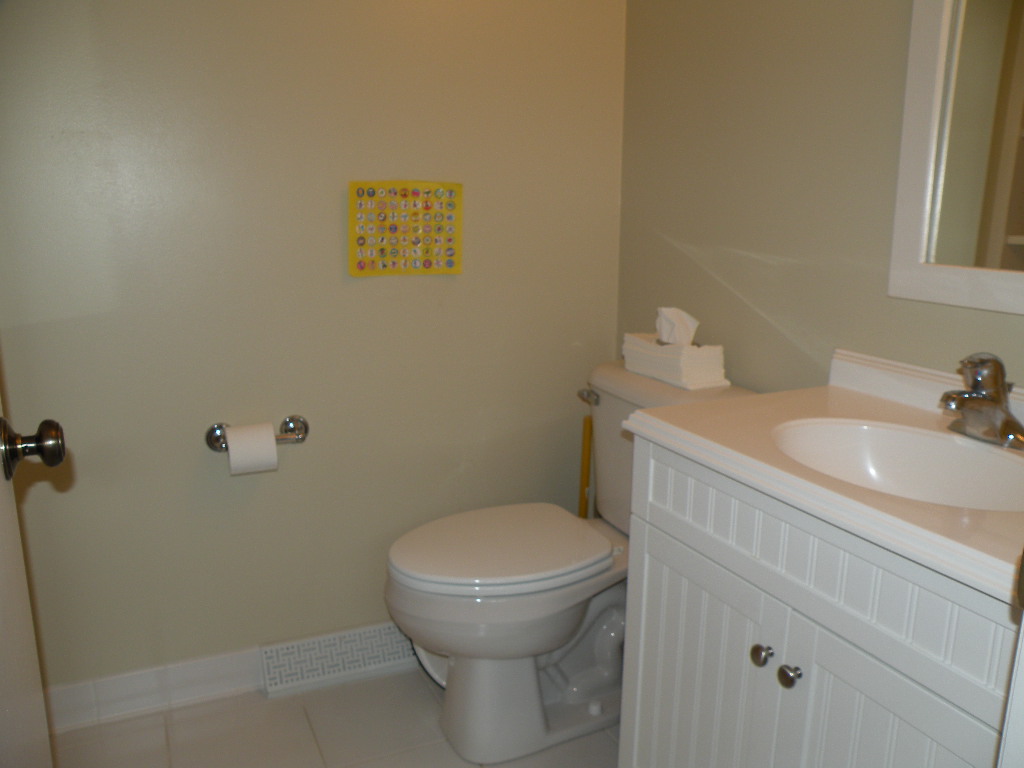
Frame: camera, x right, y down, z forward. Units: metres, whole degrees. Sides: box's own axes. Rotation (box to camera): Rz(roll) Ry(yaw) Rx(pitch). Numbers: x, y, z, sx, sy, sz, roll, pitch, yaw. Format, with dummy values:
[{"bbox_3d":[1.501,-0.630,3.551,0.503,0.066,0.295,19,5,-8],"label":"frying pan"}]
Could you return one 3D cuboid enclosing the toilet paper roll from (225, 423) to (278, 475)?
[{"bbox_3d":[-0.590,0.148,1.816,0.102,0.104,0.104,-5,12,-23],"label":"toilet paper roll"}]

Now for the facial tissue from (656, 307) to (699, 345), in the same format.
[{"bbox_3d":[0.371,-0.137,1.820,0.055,0.083,0.100,-5,12,-23],"label":"facial tissue"}]

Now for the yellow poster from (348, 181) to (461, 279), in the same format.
[{"bbox_3d":[-0.250,-0.372,1.929,0.280,0.218,0.008,-5,12,-23],"label":"yellow poster"}]

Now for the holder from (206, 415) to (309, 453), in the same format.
[{"bbox_3d":[-0.582,0.124,1.843,0.222,0.070,0.080,-5,12,-23],"label":"holder"}]

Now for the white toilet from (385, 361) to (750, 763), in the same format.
[{"bbox_3d":[0.077,0.395,1.818,0.755,0.790,0.495,-5,12,-23],"label":"white toilet"}]

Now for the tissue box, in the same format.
[{"bbox_3d":[0.372,-0.058,1.841,0.110,0.092,0.248,-5,12,-23],"label":"tissue box"}]

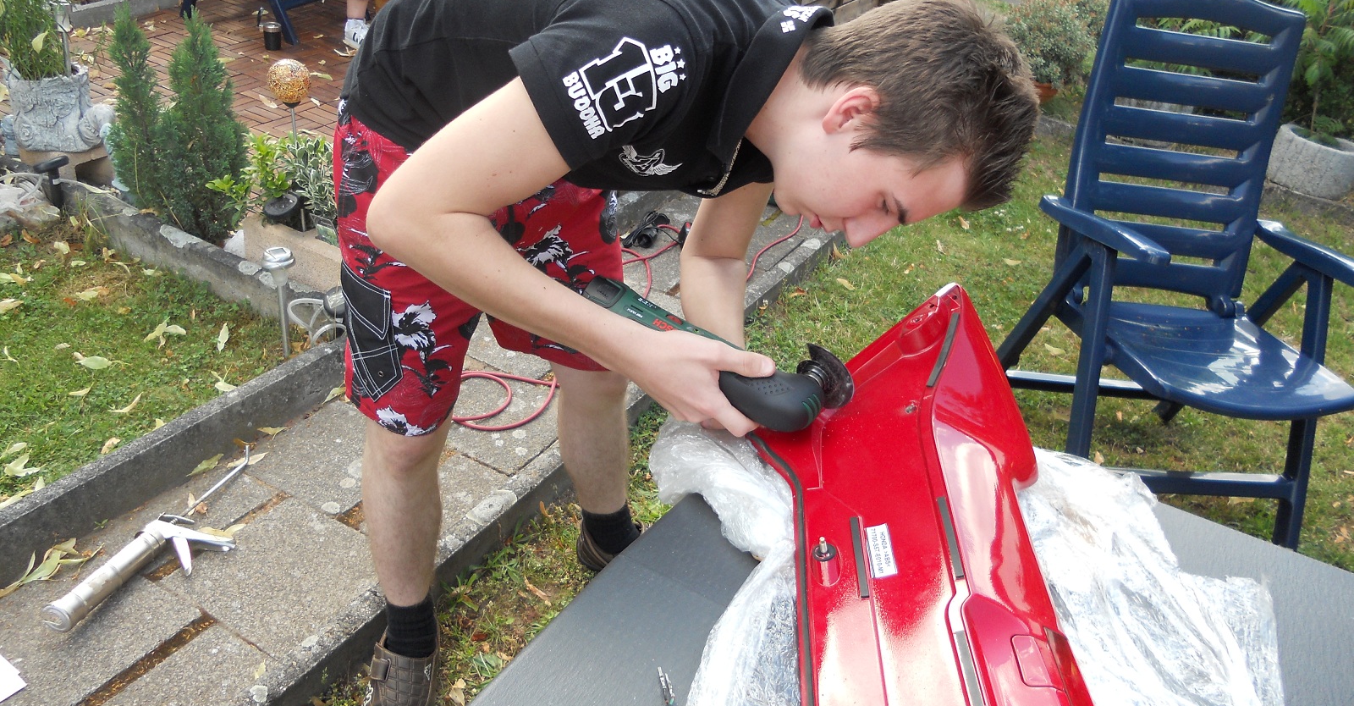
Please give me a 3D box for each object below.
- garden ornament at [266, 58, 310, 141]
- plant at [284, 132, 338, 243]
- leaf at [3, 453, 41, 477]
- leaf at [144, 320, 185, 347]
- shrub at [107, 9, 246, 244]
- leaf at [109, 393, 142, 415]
[{"bbox_3d":[-0.834,-0.450,2.340,0.100,0.405,0.100,-3,33,-19],"label":"garden ornament"},{"bbox_3d":[-0.809,-0.367,2.410,0.200,0.280,0.200,-3,33,-18],"label":"plant"},{"bbox_3d":[-1.203,0.205,1.942,0.050,0.030,0.060,23,34,22],"label":"leaf"},{"bbox_3d":[-1.139,-0.045,2.371,0.061,0.030,0.123,9,31,1],"label":"leaf"},{"bbox_3d":[-1.219,-0.560,2.584,0.340,0.552,0.270,-7,34,-24],"label":"shrub"},{"bbox_3d":[-1.103,0.105,2.133,0.032,0.020,0.078,21,33,20],"label":"leaf"}]

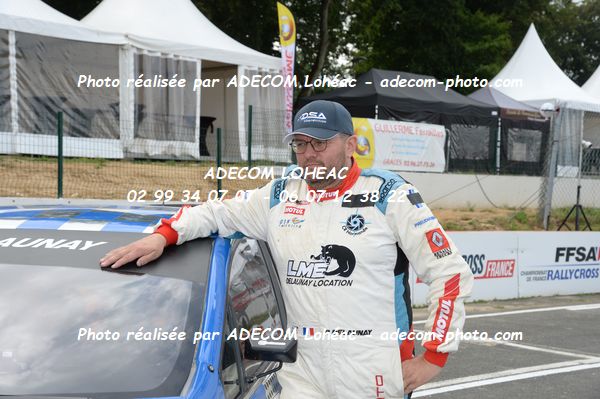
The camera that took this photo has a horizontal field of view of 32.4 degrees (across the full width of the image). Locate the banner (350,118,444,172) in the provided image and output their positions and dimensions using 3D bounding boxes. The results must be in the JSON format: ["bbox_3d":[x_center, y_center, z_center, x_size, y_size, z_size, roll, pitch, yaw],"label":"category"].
[{"bbox_3d":[2.140,-1.147,22.450,2.840,1.070,0.060,0,2,-37],"label":"banner"}]

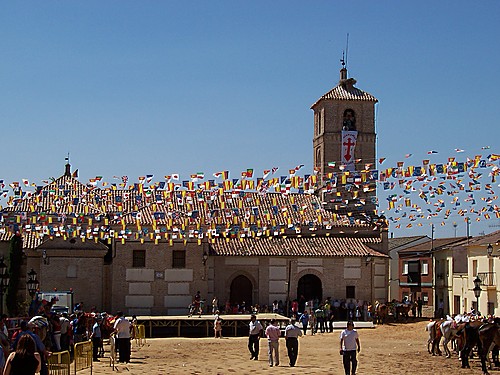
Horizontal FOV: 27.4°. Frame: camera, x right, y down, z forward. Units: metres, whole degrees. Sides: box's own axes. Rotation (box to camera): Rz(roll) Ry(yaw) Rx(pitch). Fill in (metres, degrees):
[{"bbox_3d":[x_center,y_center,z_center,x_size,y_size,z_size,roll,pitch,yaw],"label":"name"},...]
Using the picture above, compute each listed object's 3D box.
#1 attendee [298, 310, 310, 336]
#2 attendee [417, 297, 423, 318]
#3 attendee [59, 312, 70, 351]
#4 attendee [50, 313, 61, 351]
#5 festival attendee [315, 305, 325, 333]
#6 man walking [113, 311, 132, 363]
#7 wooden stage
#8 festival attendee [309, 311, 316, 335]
[{"bbox_3d":[3.344,8.279,62.665,0.450,1.480,0.350,2,-5,-14],"label":"attendee"},{"bbox_3d":[14.461,10.207,87.271,0.500,1.700,0.350,0,-5,0],"label":"attendee"},{"bbox_3d":[-7.828,6.174,43.377,0.520,1.720,0.350,0,-5,9],"label":"attendee"},{"bbox_3d":[-8.053,6.069,42.664,0.480,1.700,0.350,0,-5,6],"label":"attendee"},{"bbox_3d":[4.279,8.086,63.135,0.500,1.730,0.350,3,-5,-30],"label":"festival attendee"},{"bbox_3d":[-4.390,5.178,35.421,0.600,1.750,0.420,2,-5,-14],"label":"man walking"},{"bbox_3d":[-2.764,8.439,63.020,9.730,1.030,8.000,1,-5,-4],"label":"wooden stage"},{"bbox_3d":[3.886,8.404,63.447,0.420,1.480,0.330,2,-5,-14],"label":"festival attendee"}]

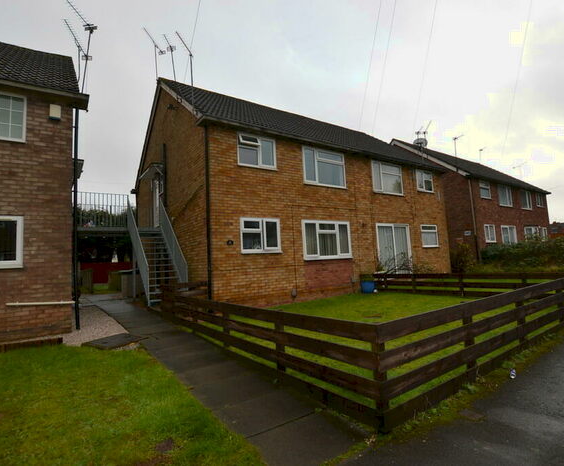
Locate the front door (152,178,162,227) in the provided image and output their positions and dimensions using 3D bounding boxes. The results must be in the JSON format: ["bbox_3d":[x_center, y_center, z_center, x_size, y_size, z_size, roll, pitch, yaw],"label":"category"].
[{"bbox_3d":[-4.918,-1.199,12.191,0.100,2.000,0.930,0,-6,-35],"label":"front door"}]

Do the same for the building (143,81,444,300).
[{"bbox_3d":[0.299,-1.729,14.880,11.900,8.500,9.500,0,-6,-35],"label":"building"}]

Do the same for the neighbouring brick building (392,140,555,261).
[{"bbox_3d":[12.109,-1.758,23.031,11.950,8.400,9.500,0,-6,-35],"label":"neighbouring brick building"}]

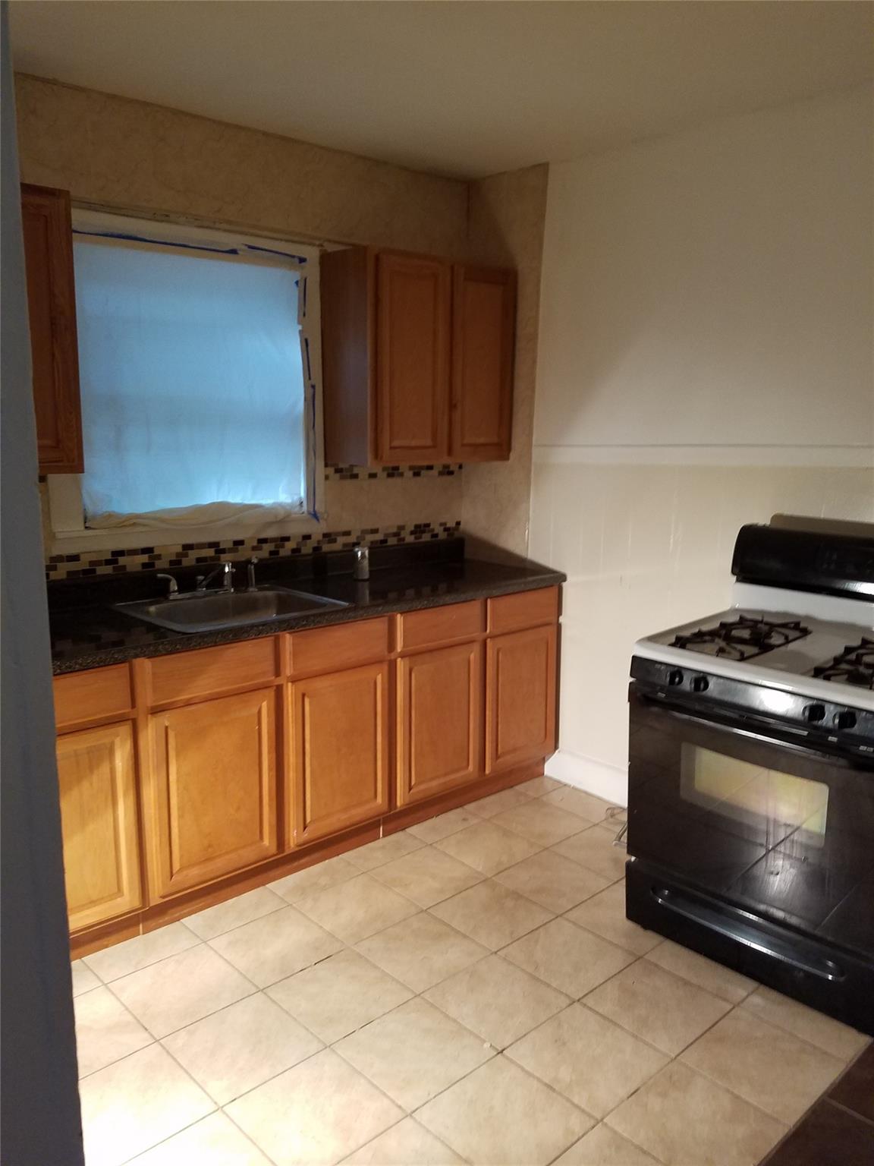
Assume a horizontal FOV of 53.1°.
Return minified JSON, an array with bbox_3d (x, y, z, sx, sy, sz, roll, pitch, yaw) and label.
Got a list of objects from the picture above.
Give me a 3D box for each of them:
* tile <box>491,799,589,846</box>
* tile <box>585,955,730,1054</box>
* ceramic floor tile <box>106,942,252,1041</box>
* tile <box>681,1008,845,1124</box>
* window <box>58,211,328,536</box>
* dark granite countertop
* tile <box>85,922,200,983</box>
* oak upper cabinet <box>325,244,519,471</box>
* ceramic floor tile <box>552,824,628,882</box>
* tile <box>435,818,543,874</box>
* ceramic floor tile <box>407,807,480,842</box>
[{"bbox_3d":[0.415,0.949,3.451,0.300,0.010,0.300,-9,14,-43],"label":"tile"},{"bbox_3d":[0.589,1.131,2.350,0.298,0.010,0.298,-9,14,-43],"label":"tile"},{"bbox_3d":[-0.688,1.110,2.392,0.299,0.010,0.299,-9,14,-42],"label":"ceramic floor tile"},{"bbox_3d":[0.794,1.170,2.139,0.299,0.010,0.299,-9,14,-42],"label":"tile"},{"bbox_3d":[-0.851,-0.700,3.077,1.056,1.023,0.100,-9,14,-43],"label":"window"},{"bbox_3d":[-0.469,0.025,3.116,2.209,0.139,0.611,-9,14,-43],"label":"dark granite countertop"},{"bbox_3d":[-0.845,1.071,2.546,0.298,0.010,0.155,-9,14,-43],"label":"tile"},{"bbox_3d":[-0.053,-0.886,3.578,0.787,0.788,0.303,-9,14,-42],"label":"oak upper cabinet"},{"bbox_3d":[0.615,0.981,3.192,0.299,0.010,0.299,-9,14,-42],"label":"ceramic floor tile"},{"bbox_3d":[0.188,0.972,3.199,0.298,0.010,0.298,-9,14,-43],"label":"tile"},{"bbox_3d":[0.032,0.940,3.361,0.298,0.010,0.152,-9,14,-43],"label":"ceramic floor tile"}]

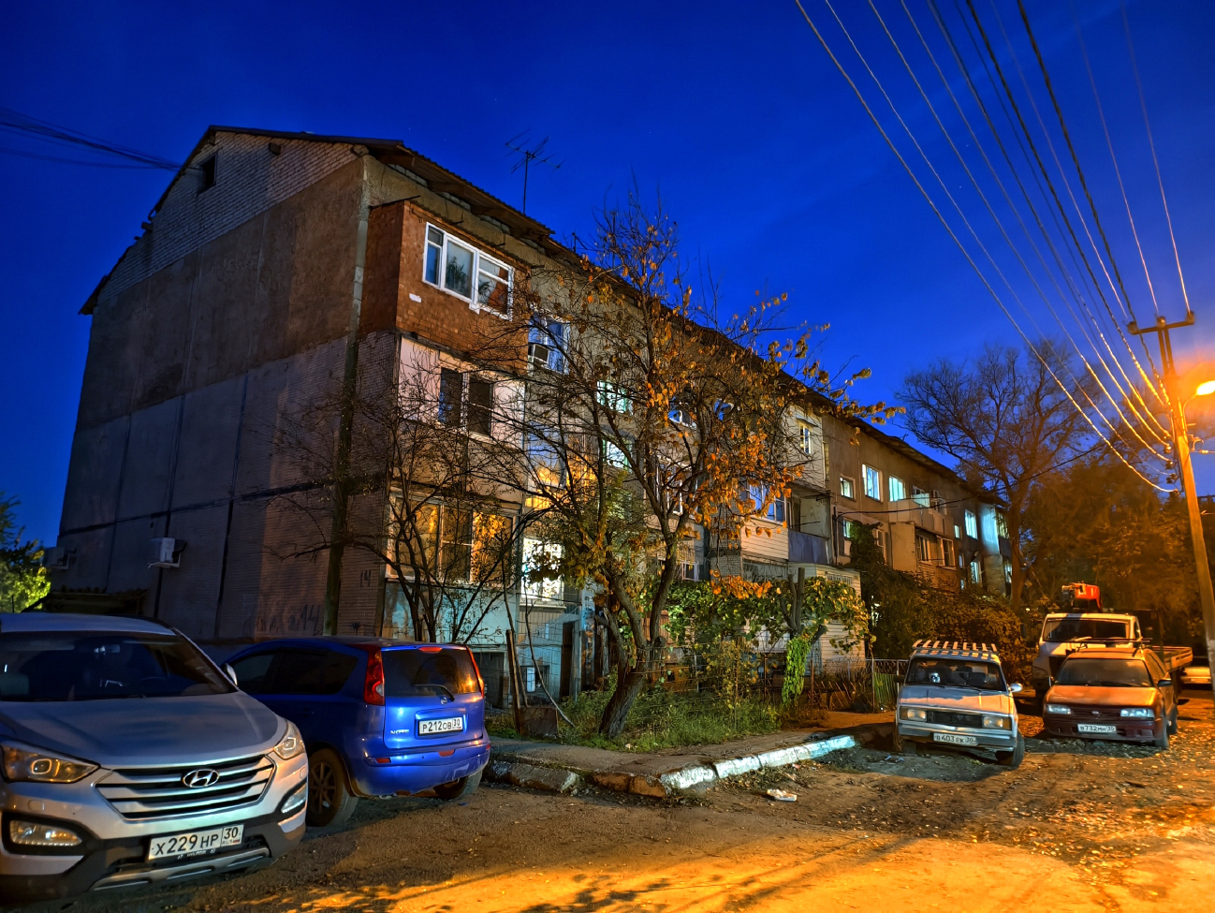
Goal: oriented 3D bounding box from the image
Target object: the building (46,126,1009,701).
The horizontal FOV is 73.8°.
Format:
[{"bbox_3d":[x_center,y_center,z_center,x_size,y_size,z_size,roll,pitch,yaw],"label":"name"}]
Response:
[{"bbox_3d":[5.962,3.086,39.454,15.504,14.484,53.346,-9,-16,36],"label":"building"}]

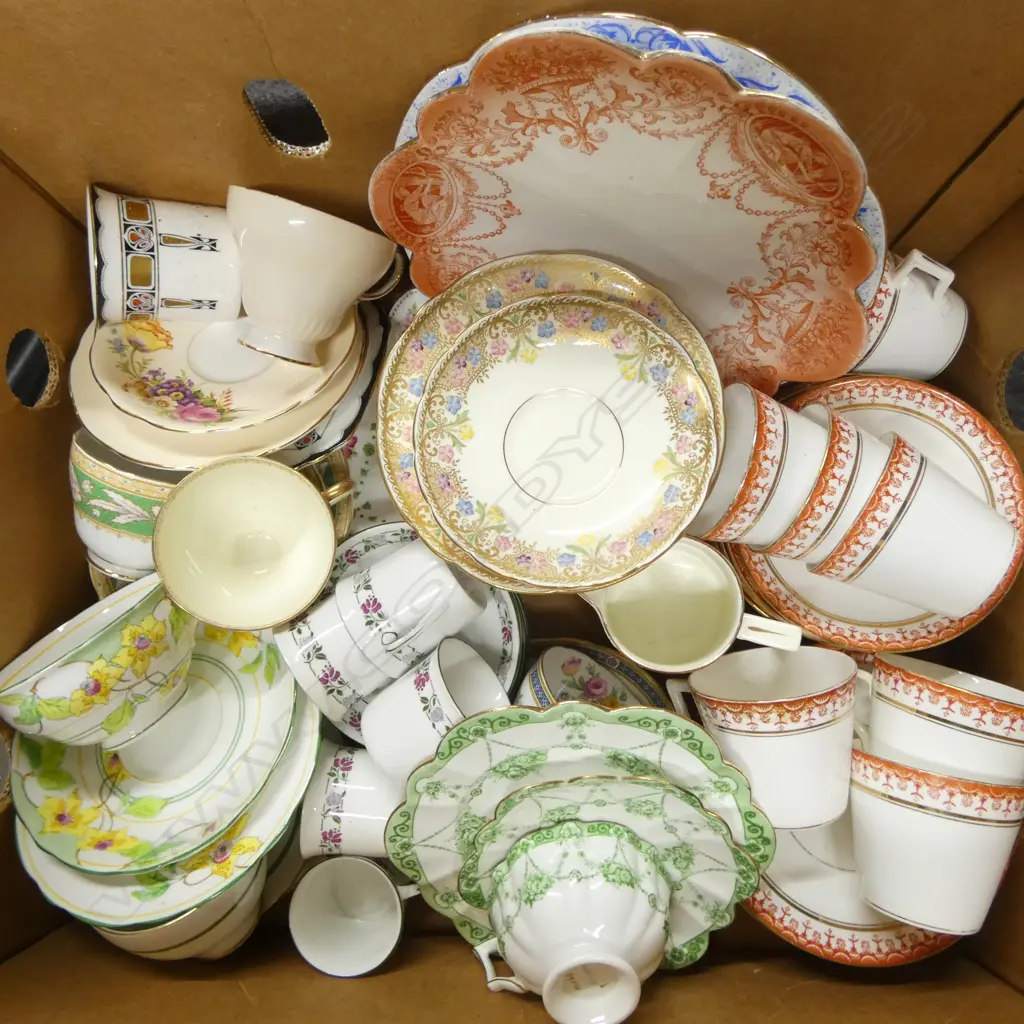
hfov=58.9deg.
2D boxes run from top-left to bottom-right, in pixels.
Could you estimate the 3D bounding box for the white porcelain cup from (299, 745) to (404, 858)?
[{"bbox_3d":[-0.072,0.151,0.469,0.057,0.067,0.057,6,71,0],"label":"white porcelain cup"}]

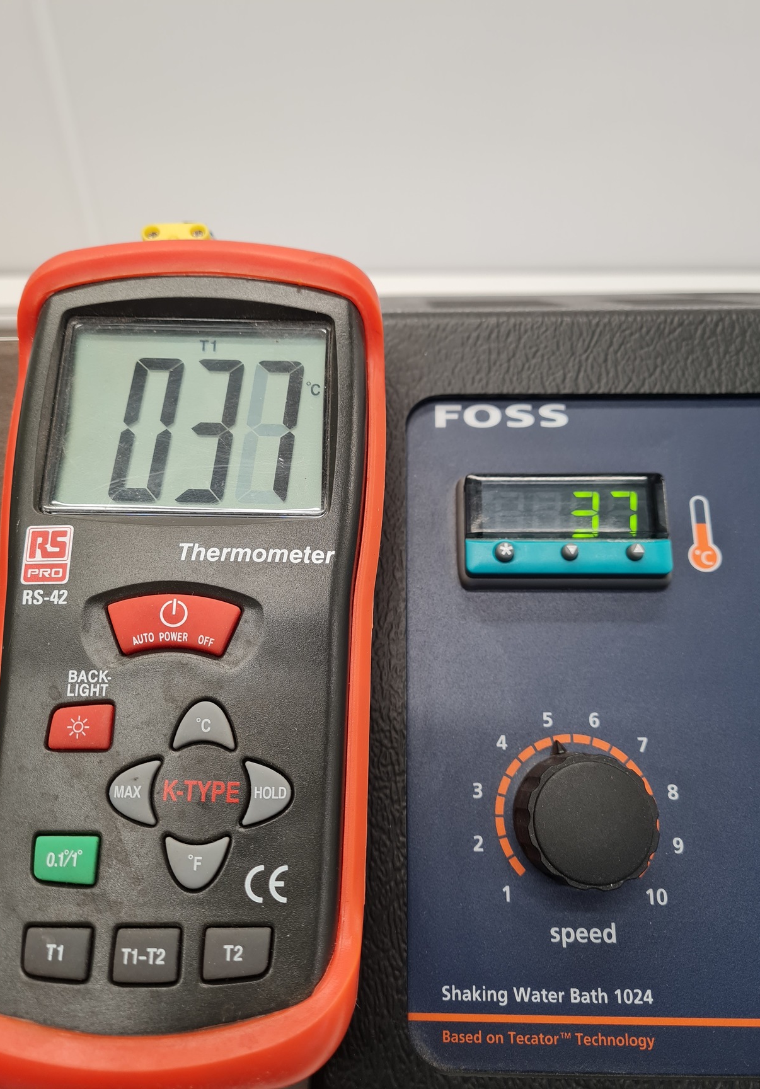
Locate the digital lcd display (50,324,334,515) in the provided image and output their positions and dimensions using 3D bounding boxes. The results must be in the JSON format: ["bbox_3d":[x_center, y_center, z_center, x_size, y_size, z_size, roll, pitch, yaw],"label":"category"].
[{"bbox_3d":[-0.037,-0.026,0.162,0.054,0.004,0.042,0,75,0],"label":"digital lcd display"}]

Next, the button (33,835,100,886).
[{"bbox_3d":[-0.053,0.053,0.138,0.011,0.003,0.008,0,75,0],"label":"button"}]

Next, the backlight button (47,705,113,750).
[{"bbox_3d":[-0.052,0.032,0.144,0.011,0.003,0.008,0,75,0],"label":"backlight button"}]

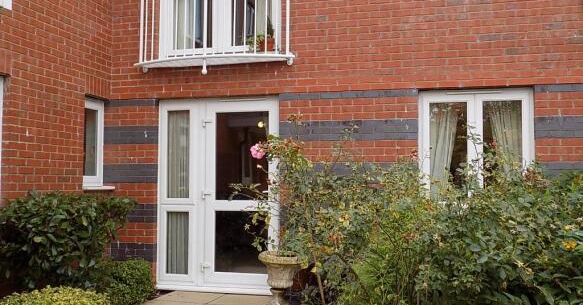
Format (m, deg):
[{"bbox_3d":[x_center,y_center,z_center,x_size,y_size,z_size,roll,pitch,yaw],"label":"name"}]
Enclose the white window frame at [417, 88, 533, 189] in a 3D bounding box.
[{"bbox_3d":[1.863,-0.057,5.801,1.110,1.190,0.120,-1,-3,13],"label":"white window frame"}]

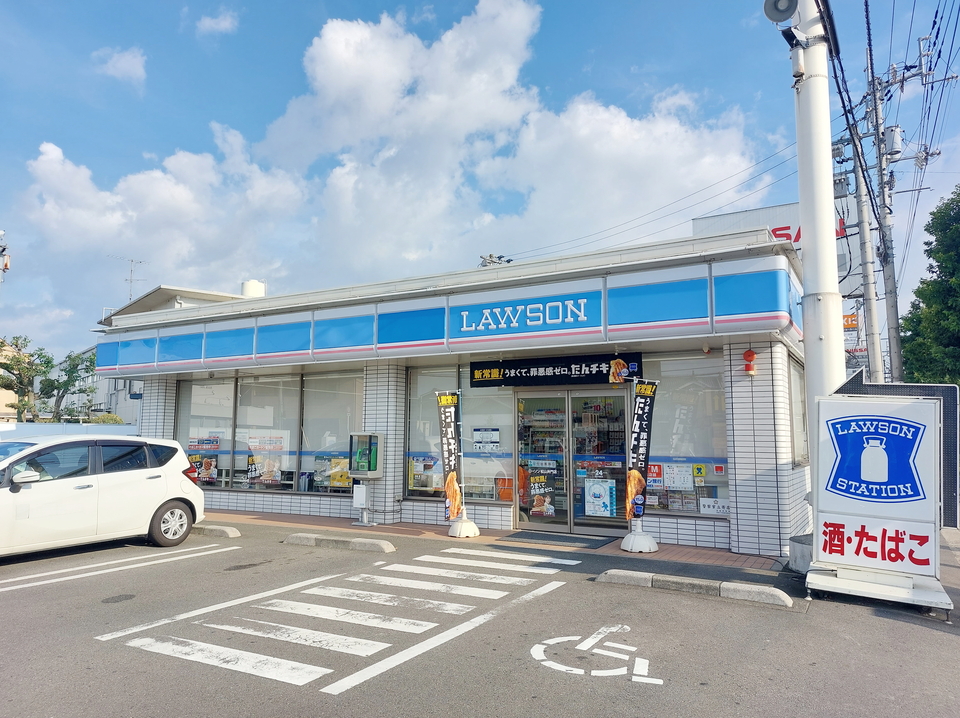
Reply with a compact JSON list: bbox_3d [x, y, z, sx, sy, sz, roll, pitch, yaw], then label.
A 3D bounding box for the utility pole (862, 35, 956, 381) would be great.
[{"bbox_3d":[11.685,-2.555,17.518,2.070,12.600,0.800,-4,-8,28],"label":"utility pole"}]

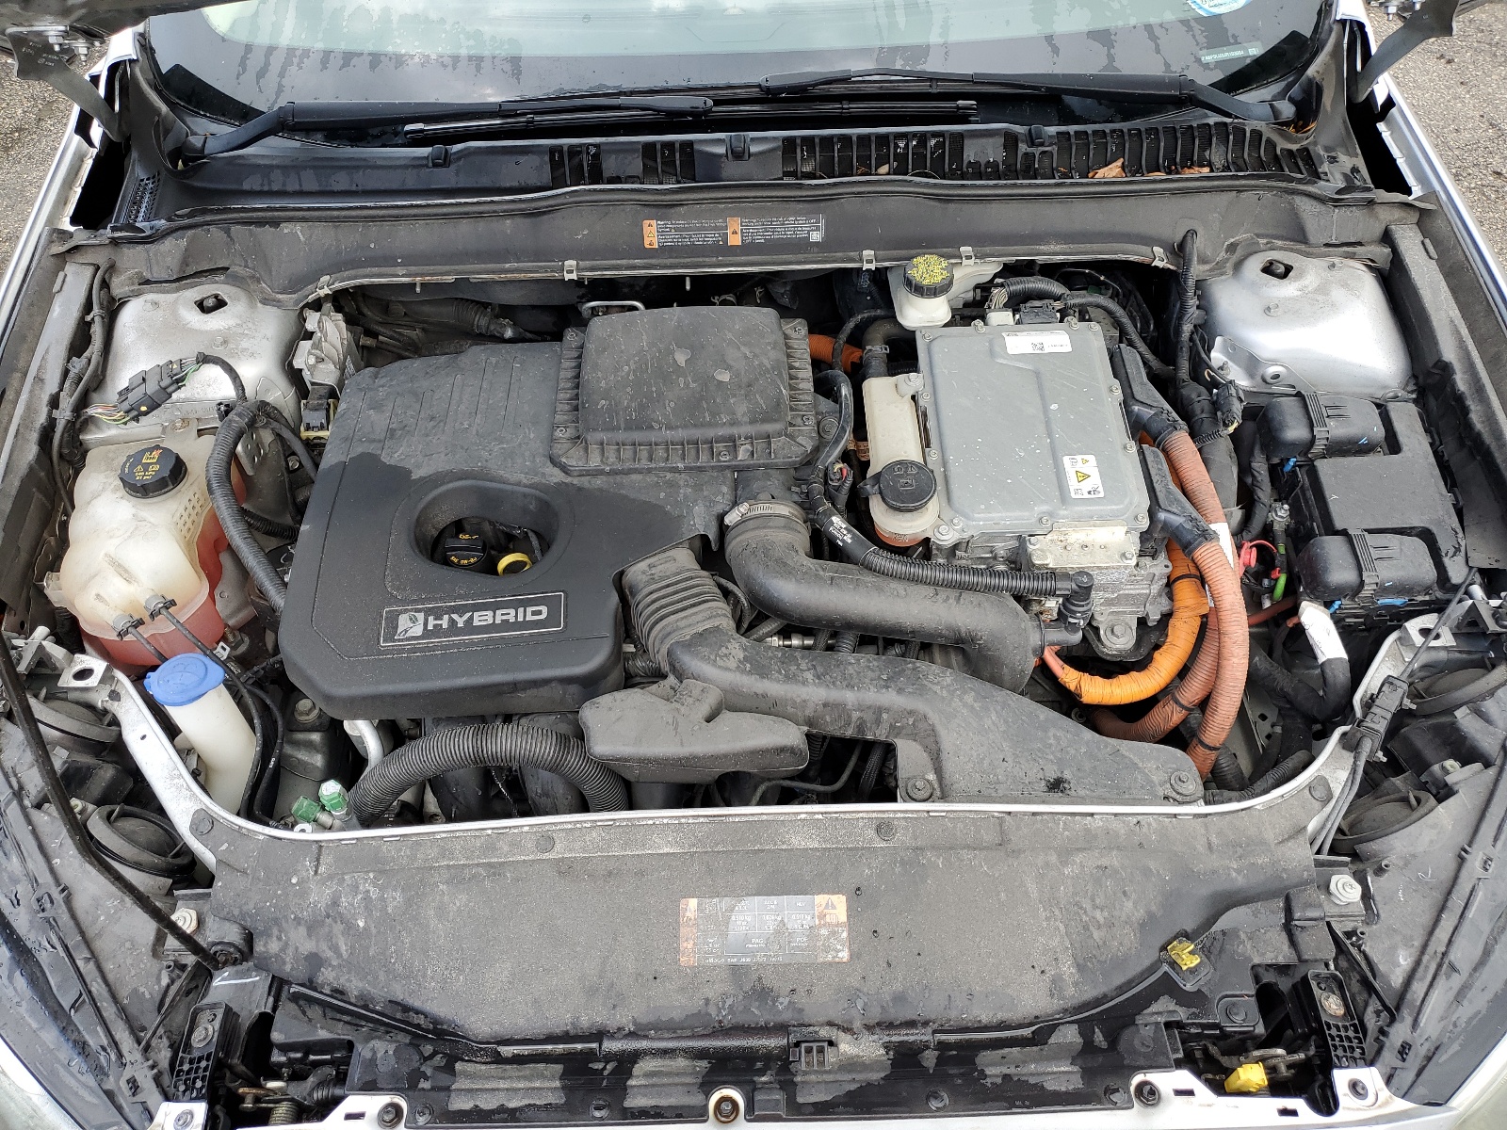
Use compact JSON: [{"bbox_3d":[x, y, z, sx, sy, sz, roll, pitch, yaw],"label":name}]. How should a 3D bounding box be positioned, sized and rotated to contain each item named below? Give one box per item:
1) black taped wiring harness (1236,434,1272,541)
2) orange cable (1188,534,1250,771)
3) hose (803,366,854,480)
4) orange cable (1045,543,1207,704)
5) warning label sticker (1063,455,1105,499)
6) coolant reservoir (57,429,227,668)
[{"bbox_3d":[0.495,-0.077,1.120,0.036,0.060,0.085,-2,53,1],"label":"black taped wiring harness"},{"bbox_3d":[0.441,0.085,1.070,0.062,0.150,0.190,-1,54,0],"label":"orange cable"},{"bbox_3d":[0.074,-0.138,1.108,0.047,0.040,0.125,-1,51,0],"label":"hose"},{"bbox_3d":[0.338,0.055,1.031,0.135,0.090,0.120,-1,51,0],"label":"orange cable"},{"bbox_3d":[0.315,-0.084,1.080,0.031,0.002,0.049,-4,58,1],"label":"warning label sticker"},{"bbox_3d":[-0.558,-0.016,1.051,0.135,0.165,0.170,-1,51,0],"label":"coolant reservoir"}]

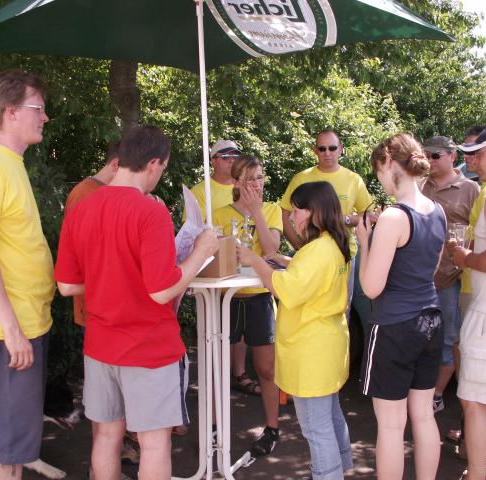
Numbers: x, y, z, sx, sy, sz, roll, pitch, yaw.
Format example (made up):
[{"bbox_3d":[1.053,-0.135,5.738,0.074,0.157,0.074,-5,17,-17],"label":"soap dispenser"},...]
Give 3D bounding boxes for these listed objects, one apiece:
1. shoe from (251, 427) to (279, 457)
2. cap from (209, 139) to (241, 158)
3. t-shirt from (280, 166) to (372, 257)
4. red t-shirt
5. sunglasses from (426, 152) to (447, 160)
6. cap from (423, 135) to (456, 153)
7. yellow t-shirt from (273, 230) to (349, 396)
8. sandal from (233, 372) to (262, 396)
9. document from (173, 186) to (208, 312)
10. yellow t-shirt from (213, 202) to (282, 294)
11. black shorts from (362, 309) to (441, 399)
[{"bbox_3d":[0.128,1.149,3.688,0.100,0.115,0.265,3,6,31],"label":"shoe"},{"bbox_3d":[-0.110,-0.573,4.050,0.180,0.135,0.260,-4,7,-30],"label":"cap"},{"bbox_3d":[0.529,-0.174,4.101,0.560,0.620,0.300,-1,5,-3],"label":"t-shirt"},{"bbox_3d":[-0.508,0.150,2.660,0.530,0.730,0.330,1,6,13],"label":"red t-shirt"},{"bbox_3d":[1.214,-0.523,4.050,0.130,0.043,0.140,-4,6,-37],"label":"sunglasses"},{"bbox_3d":[1.234,-0.603,4.083,0.250,0.125,0.175,-4,6,-37],"label":"cap"},{"bbox_3d":[0.320,0.353,3.070,0.340,0.760,0.490,2,7,25],"label":"yellow t-shirt"},{"bbox_3d":[0.026,1.057,4.734,0.275,0.110,0.105,3,6,37],"label":"sandal"},{"bbox_3d":[-0.264,0.037,2.820,0.320,0.520,0.140,2,6,20],"label":"document"},{"bbox_3d":[0.028,0.048,3.639,0.420,0.540,0.270,0,5,6],"label":"yellow t-shirt"},{"bbox_3d":[0.683,0.483,2.755,0.370,0.390,0.300,-4,6,-35],"label":"black shorts"}]

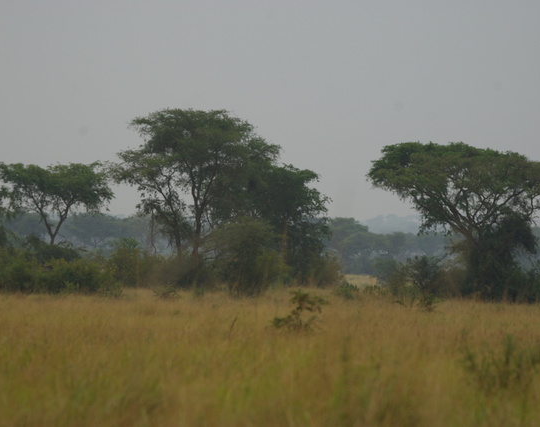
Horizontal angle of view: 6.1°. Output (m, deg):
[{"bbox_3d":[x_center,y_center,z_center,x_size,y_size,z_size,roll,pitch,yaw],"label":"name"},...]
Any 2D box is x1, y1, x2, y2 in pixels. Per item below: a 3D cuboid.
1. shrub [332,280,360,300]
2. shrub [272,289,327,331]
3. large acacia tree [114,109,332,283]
[{"bbox_3d":[4.378,4.407,290.000,1.600,1.140,1.440,0,-1,0],"label":"shrub"},{"bbox_3d":[1.083,3.517,180.000,1.990,1.560,1.790,0,-1,0],"label":"shrub"},{"bbox_3d":[-3.074,-0.926,335.000,14.410,12.030,12.970,0,-1,0],"label":"large acacia tree"}]

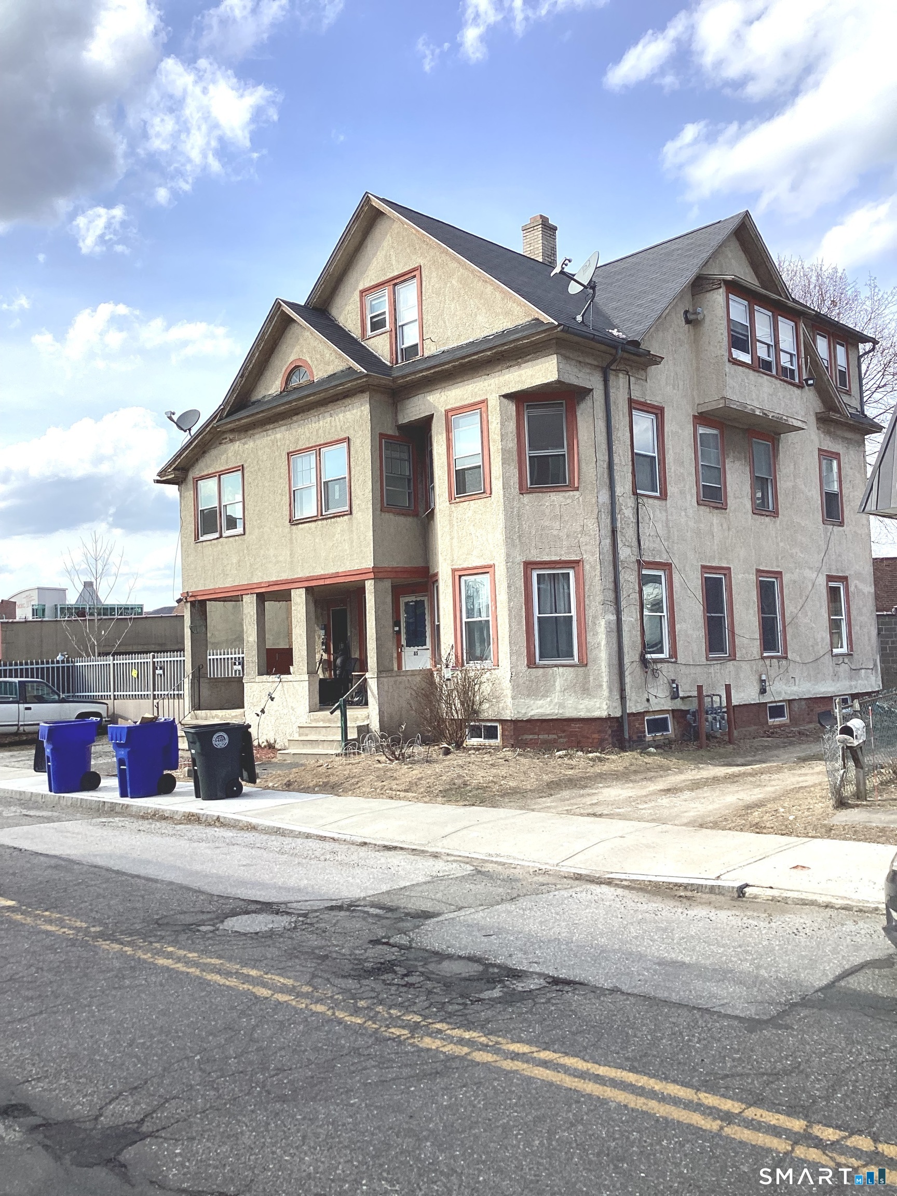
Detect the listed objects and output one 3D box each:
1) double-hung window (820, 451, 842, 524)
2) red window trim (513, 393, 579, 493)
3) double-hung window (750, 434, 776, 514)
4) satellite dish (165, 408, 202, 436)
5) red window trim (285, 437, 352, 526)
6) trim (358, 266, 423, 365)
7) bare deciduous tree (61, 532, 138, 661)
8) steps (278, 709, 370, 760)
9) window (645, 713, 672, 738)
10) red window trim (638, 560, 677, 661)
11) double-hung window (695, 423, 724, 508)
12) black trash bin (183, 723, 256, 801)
[{"bbox_3d":[9.000,-2.583,25.185,0.100,1.662,0.956,-6,-5,44],"label":"double-hung window"},{"bbox_3d":[1.637,-2.563,17.725,0.983,1.643,0.150,-2,-4,3],"label":"red window trim"},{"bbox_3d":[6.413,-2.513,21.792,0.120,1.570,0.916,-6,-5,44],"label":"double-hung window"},{"bbox_3d":[-6.013,-3.981,24.272,0.570,0.620,0.600,-6,-5,44],"label":"satellite dish"},{"bbox_3d":[-2.472,-2.199,20.360,1.849,1.427,0.120,-6,-5,44],"label":"red window trim"},{"bbox_3d":[-1.073,-5.151,20.006,1.675,1.668,0.120,-6,-5,44],"label":"trim"},{"bbox_3d":[-12.120,1.017,37.000,2.600,6.520,2.600,-1,-4,-19],"label":"bare deciduous tree"},{"bbox_3d":[-2.178,2.492,19.507,1.729,0.817,1.045,-6,-5,44],"label":"steps"},{"bbox_3d":[3.818,2.319,19.434,0.100,0.401,0.838,-6,-5,44],"label":"window"},{"bbox_3d":[3.580,0.242,18.530,0.150,1.736,1.056,-6,-5,44],"label":"red window trim"},{"bbox_3d":[4.894,-2.513,20.156,0.150,1.571,1.003,-6,-5,44],"label":"double-hung window"},{"bbox_3d":[-3.200,2.267,14.975,0.850,1.020,0.620,0,-4,-31],"label":"black trash bin"}]

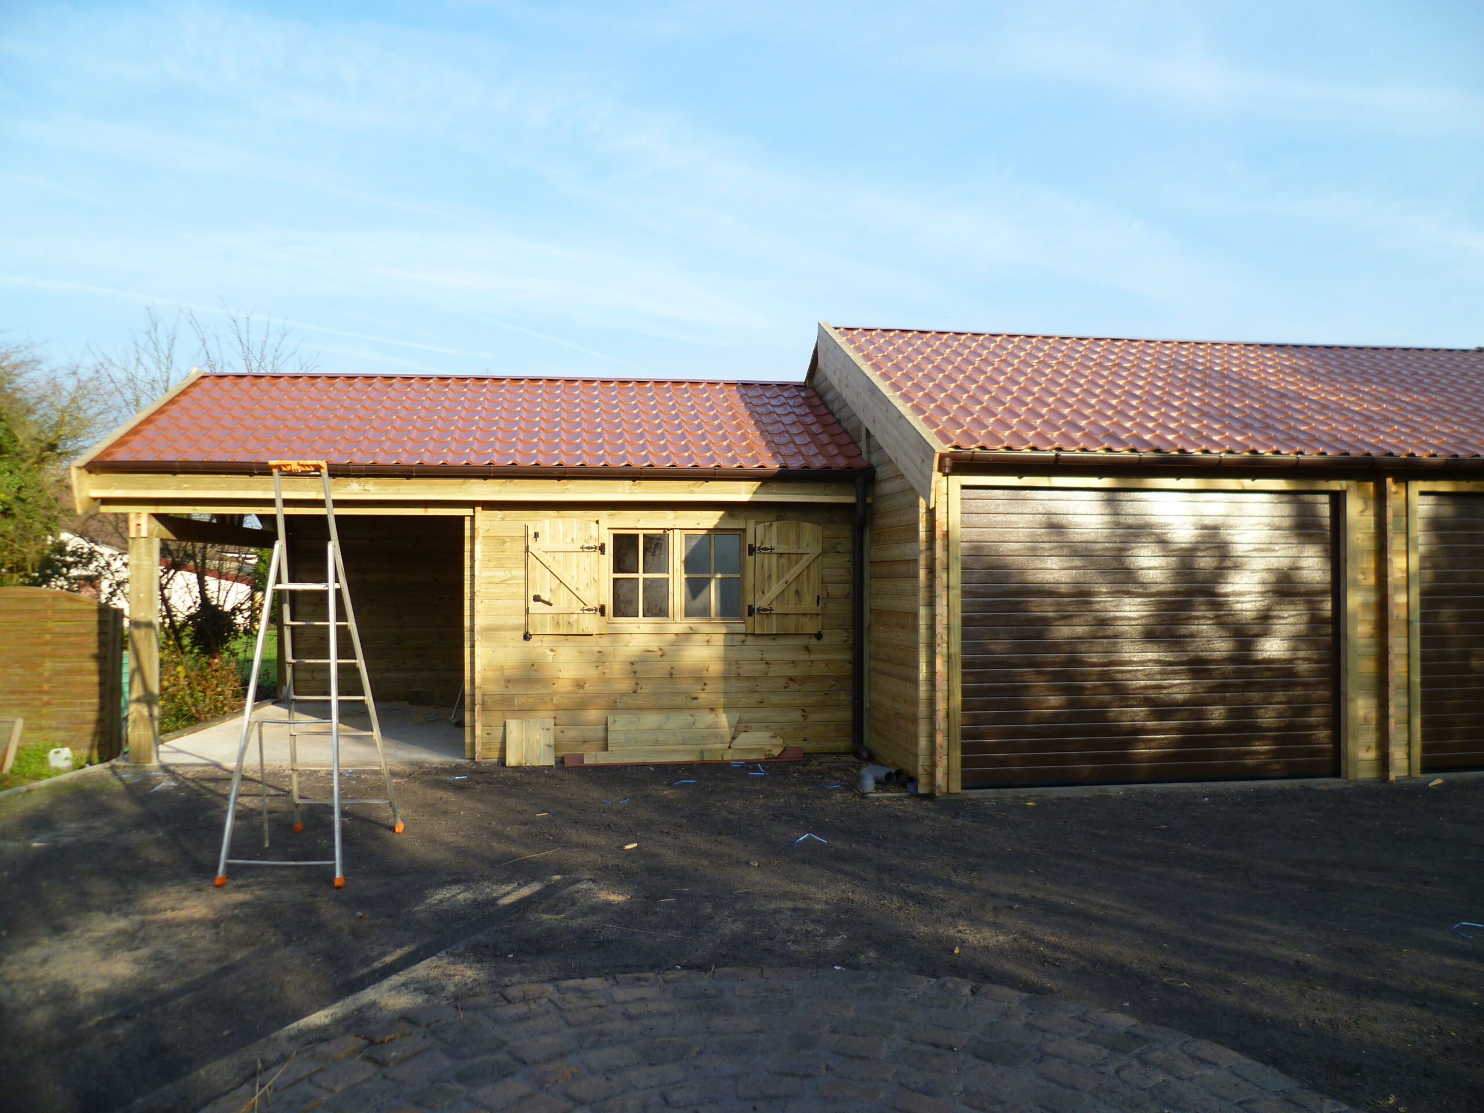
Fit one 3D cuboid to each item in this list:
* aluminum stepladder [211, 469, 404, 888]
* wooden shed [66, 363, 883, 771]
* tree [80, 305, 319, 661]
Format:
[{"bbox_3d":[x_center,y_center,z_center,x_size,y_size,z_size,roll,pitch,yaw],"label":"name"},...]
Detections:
[{"bbox_3d":[-2.274,0.570,6.518,0.630,2.130,1.400,0,-1,-4],"label":"aluminum stepladder"},{"bbox_3d":[-2.427,-0.083,12.526,6.250,3.670,6.100,0,-1,-7],"label":"wooden shed"},{"bbox_3d":[-8.733,-1.090,19.300,3.900,5.900,3.800,0,-1,-7],"label":"tree"}]

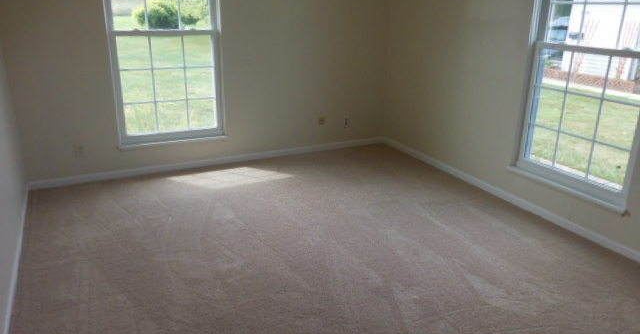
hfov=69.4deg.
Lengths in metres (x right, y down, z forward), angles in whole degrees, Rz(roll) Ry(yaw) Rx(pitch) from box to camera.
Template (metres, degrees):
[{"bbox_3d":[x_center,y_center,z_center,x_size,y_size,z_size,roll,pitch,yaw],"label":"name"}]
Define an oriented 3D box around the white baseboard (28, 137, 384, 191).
[{"bbox_3d":[-0.826,-0.067,4.605,3.549,0.068,0.018,-9,22,-27],"label":"white baseboard"}]

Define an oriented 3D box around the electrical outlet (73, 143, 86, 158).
[{"bbox_3d":[-2.029,-0.138,3.907,0.075,0.118,0.012,-9,22,-27],"label":"electrical outlet"}]

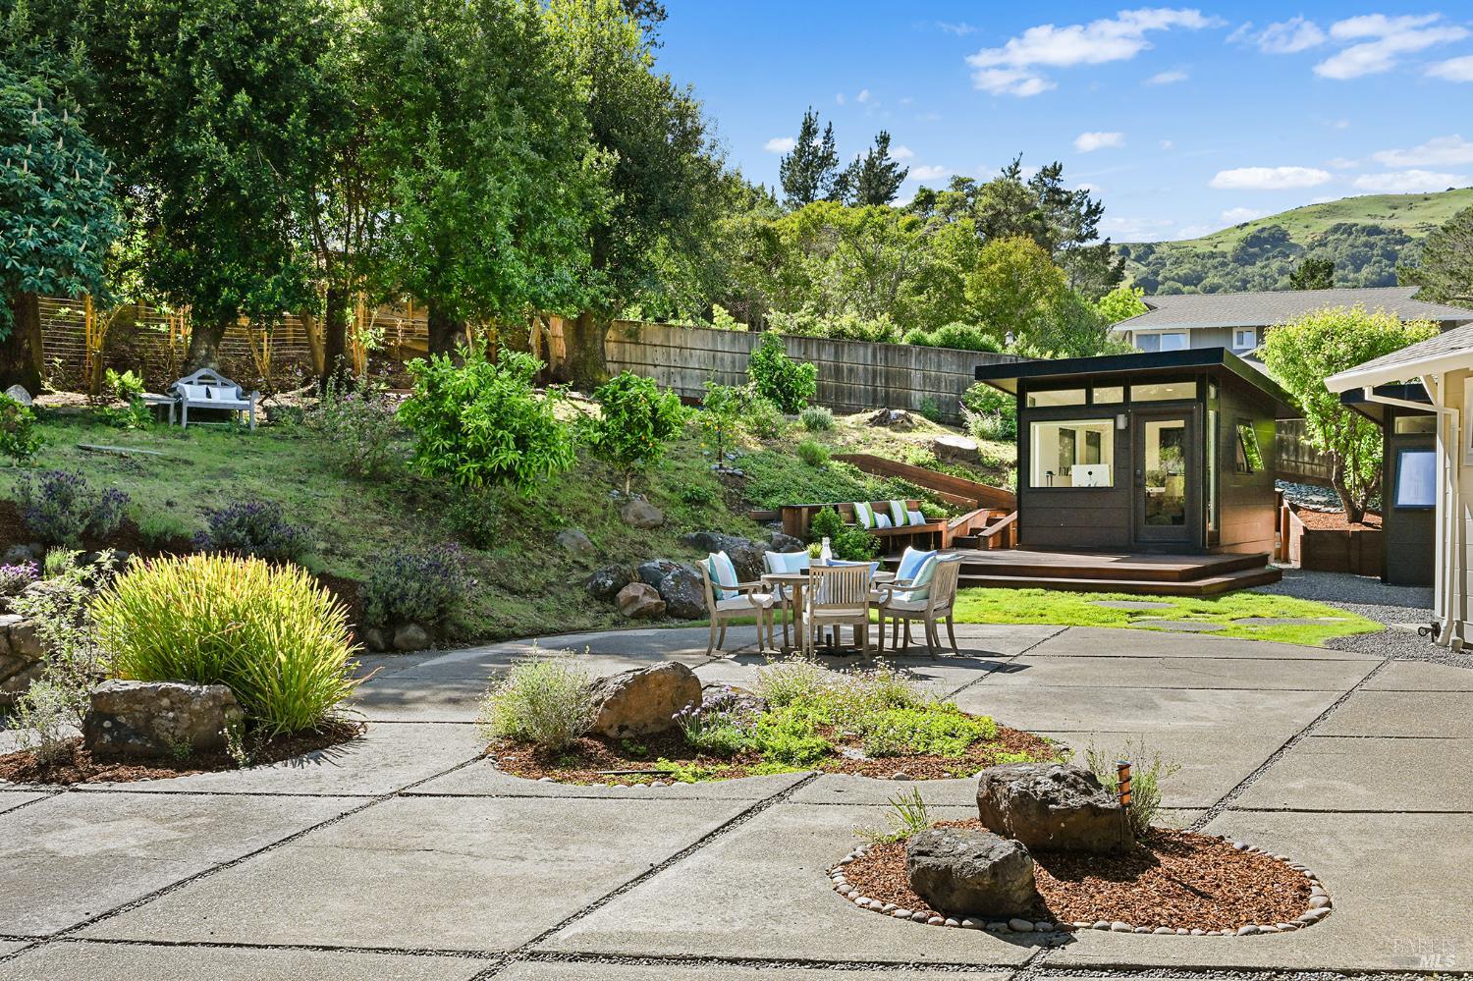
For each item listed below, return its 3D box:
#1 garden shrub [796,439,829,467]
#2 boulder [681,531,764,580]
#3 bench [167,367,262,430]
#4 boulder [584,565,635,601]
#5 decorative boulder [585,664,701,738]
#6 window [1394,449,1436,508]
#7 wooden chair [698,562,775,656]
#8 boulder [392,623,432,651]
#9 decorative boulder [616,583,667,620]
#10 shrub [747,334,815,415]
[{"bbox_3d":[1.404,-0.686,24.000,0.600,0.510,0.560,0,0,0],"label":"garden shrub"},{"bbox_3d":[-0.188,0.880,17.100,1.100,0.700,0.800,0,0,0],"label":"boulder"},{"bbox_3d":[-8.763,-1.539,22.000,1.380,1.020,0.650,0,0,-41],"label":"bench"},{"bbox_3d":[-1.509,1.098,15.600,0.610,0.440,0.500,0,0,0],"label":"boulder"},{"bbox_3d":[-0.606,1.334,8.450,0.760,0.460,0.560,0,0,0],"label":"decorative boulder"},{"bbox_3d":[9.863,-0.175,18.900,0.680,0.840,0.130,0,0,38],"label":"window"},{"bbox_3d":[0.005,1.121,12.500,0.630,0.890,0.580,0,0,13],"label":"wooden chair"},{"bbox_3d":[-3.144,1.430,12.703,0.380,0.300,0.320,0,0,-11],"label":"boulder"},{"bbox_3d":[-1.109,1.284,15.200,0.560,0.430,0.460,0,0,0],"label":"decorative boulder"},{"bbox_3d":[0.910,-2.363,26.200,1.350,1.600,1.300,0,0,0],"label":"shrub"}]

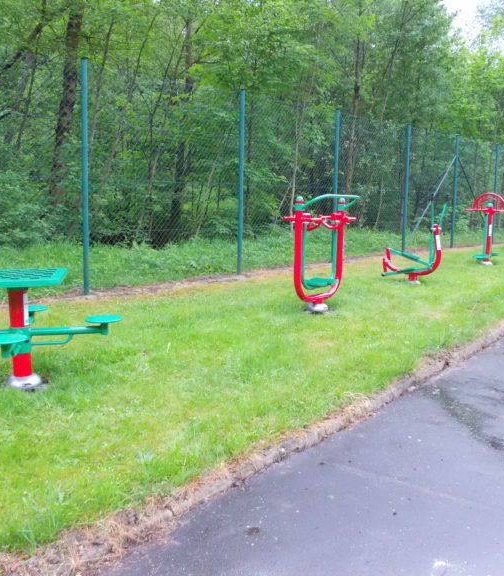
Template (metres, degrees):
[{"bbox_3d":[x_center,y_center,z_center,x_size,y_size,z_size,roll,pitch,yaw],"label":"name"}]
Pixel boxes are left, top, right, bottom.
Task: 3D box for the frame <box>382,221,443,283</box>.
[{"bbox_3d":[2.737,-0.593,10.907,1.020,1.034,0.360,8,10,40],"label":"frame"}]

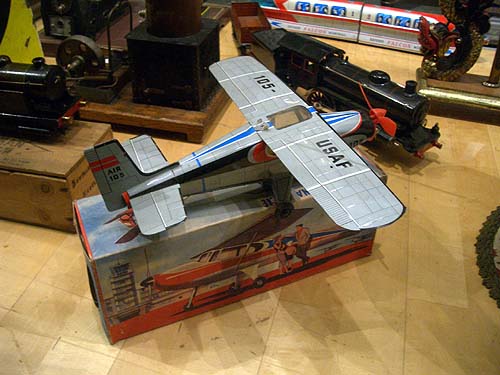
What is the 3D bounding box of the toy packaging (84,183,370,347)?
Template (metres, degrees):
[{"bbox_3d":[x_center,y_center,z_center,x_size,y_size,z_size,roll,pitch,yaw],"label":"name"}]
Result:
[{"bbox_3d":[-0.013,0.053,0.610,0.345,0.132,0.094,-15,41,-21],"label":"toy packaging"}]

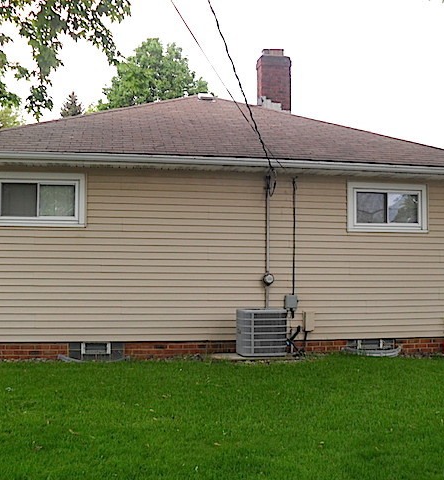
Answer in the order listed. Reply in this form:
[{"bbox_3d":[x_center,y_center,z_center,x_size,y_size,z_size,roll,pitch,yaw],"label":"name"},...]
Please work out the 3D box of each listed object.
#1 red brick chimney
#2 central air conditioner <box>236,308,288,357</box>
[{"bbox_3d":[1.069,-3.230,13.230,0.608,1.303,0.431,1,-2,-10],"label":"red brick chimney"},{"bbox_3d":[0.583,1.320,9.232,0.637,0.637,0.608,1,-2,-10],"label":"central air conditioner"}]

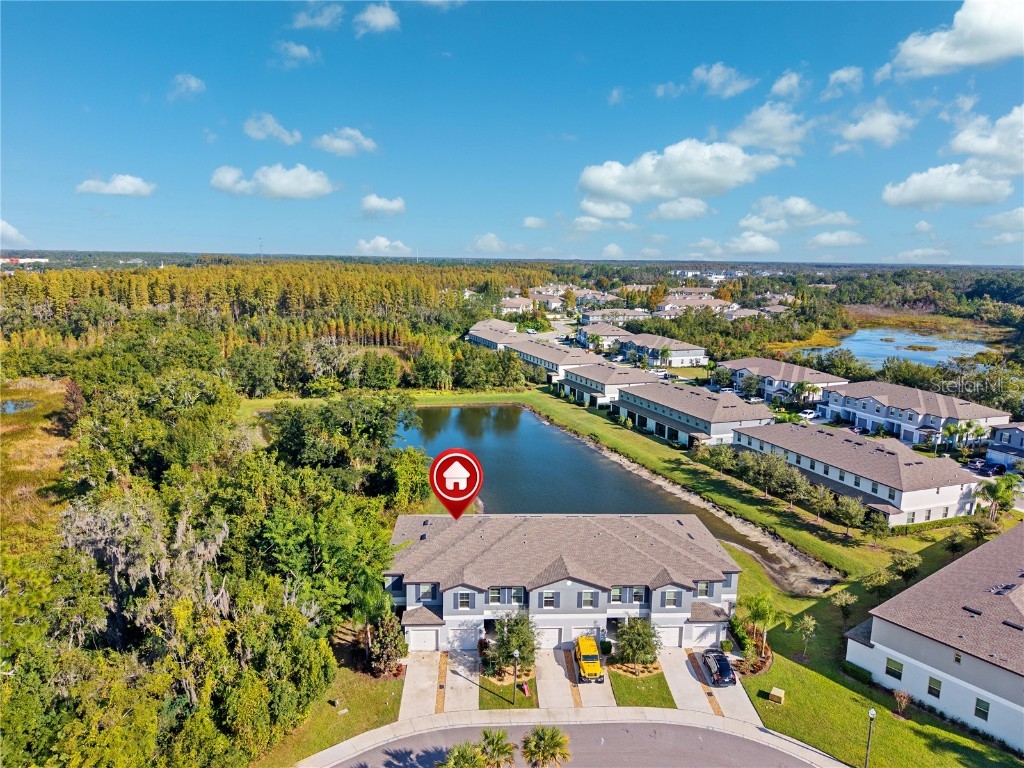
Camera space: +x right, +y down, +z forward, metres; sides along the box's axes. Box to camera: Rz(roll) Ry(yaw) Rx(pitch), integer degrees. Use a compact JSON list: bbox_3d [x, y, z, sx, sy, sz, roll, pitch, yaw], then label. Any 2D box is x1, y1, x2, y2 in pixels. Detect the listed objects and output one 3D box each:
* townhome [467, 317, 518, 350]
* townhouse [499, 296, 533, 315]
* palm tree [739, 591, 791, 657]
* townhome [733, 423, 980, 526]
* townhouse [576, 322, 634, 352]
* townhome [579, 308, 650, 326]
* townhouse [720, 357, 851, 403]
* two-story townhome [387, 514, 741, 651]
[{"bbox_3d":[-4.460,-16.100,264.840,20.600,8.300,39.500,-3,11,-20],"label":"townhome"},{"bbox_3d":[2.720,-46.270,431.590,20.000,9.200,18.000,-2,10,-15],"label":"townhouse"},{"bbox_3d":[22.923,21.849,63.966,4.500,5.900,4.500,1,10,0],"label":"palm tree"},{"bbox_3d":[53.317,12.346,113.166,20.520,8.390,34.450,-3,11,-22],"label":"townhome"},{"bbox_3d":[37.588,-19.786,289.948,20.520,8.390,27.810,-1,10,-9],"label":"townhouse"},{"bbox_3d":[55.450,-35.740,379.490,34.400,8.400,20.400,-1,10,-12],"label":"townhome"},{"bbox_3d":[71.553,-1.692,192.936,20.520,8.390,34.450,-3,11,-21],"label":"townhouse"},{"bbox_3d":[4.754,18.421,74.138,34.450,8.390,20.520,0,10,-3],"label":"two-story townhome"}]

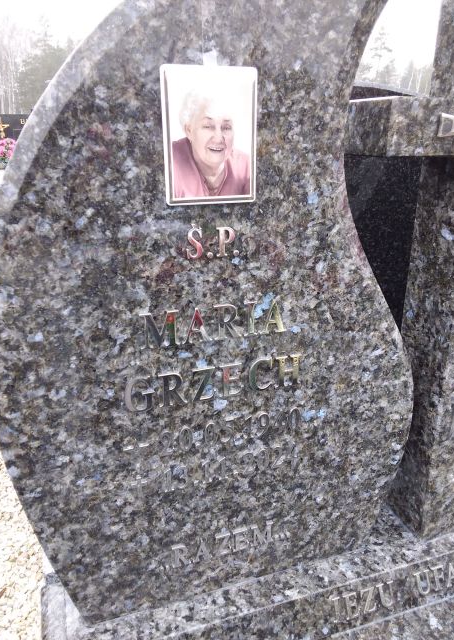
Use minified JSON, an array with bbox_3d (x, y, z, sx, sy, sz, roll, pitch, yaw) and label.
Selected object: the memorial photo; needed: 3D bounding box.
[{"bbox_3d":[-0.018,-0.214,0.609,0.113,0.154,0.012,-6,21,-16],"label":"memorial photo"}]

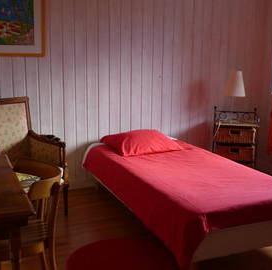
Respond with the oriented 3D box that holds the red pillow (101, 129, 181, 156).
[{"bbox_3d":[0.060,0.065,4.029,0.663,0.148,0.514,-4,12,-25],"label":"red pillow"}]

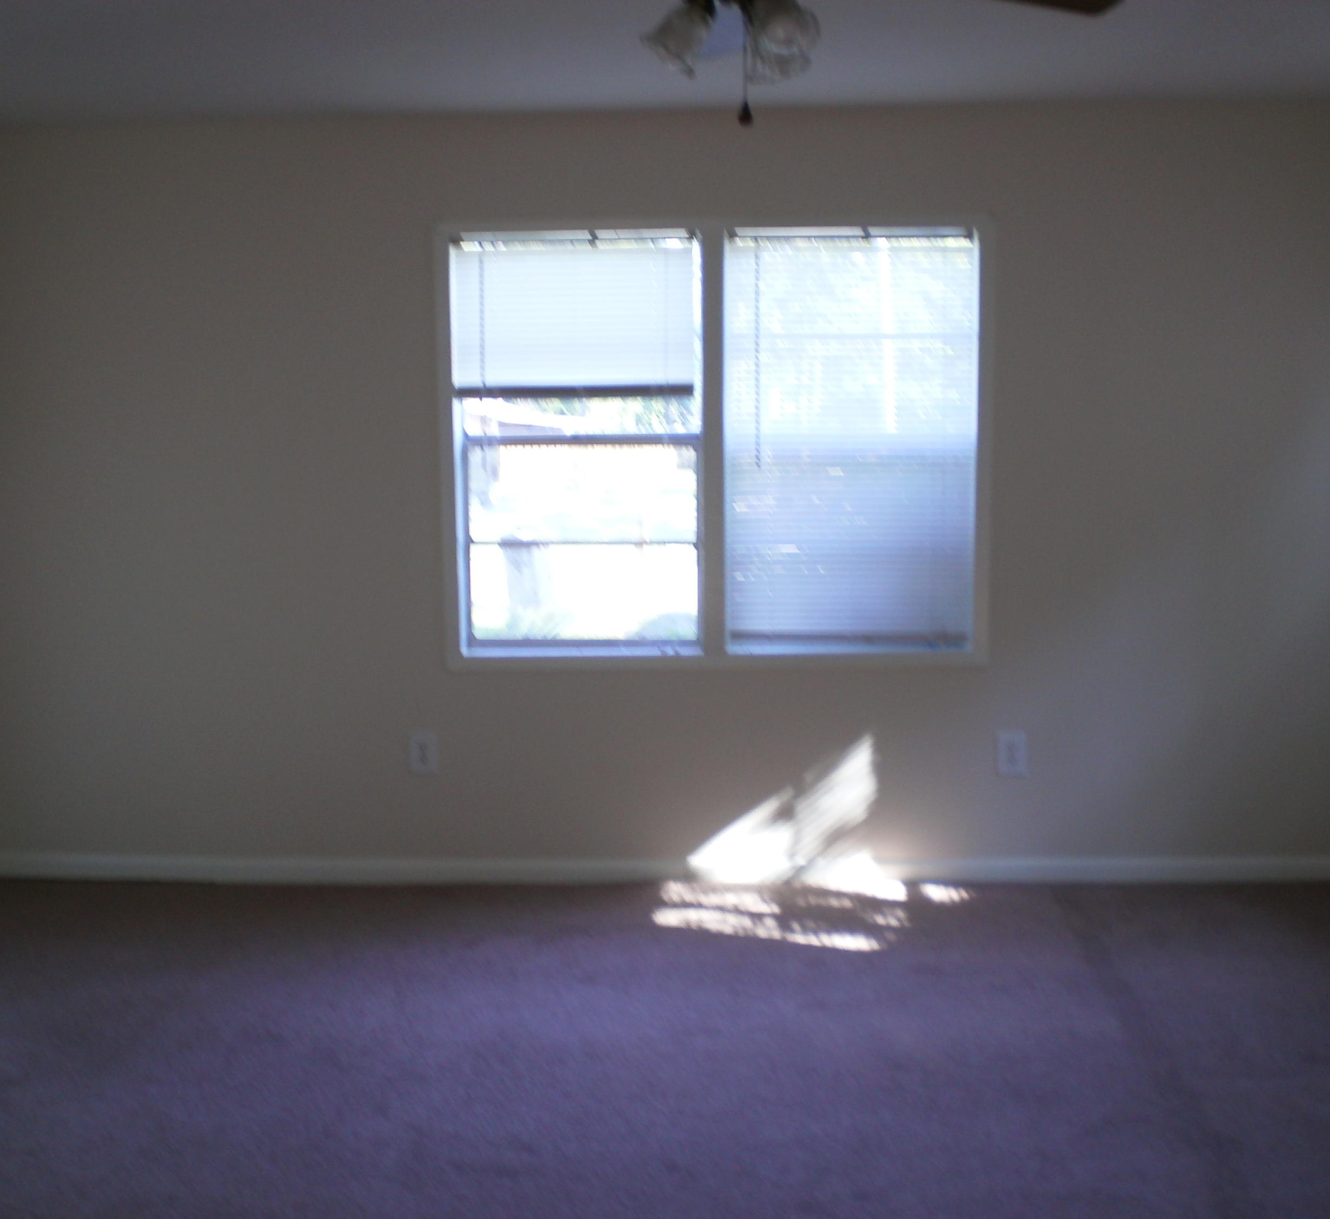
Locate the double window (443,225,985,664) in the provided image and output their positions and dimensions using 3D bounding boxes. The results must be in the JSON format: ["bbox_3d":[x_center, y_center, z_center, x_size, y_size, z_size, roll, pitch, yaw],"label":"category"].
[{"bbox_3d":[0.154,-0.512,5.274,1.693,1.363,0.110,0,5,2],"label":"double window"}]

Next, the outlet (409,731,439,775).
[{"bbox_3d":[-0.763,0.456,5.358,0.080,0.122,0.012,0,5,2],"label":"outlet"}]

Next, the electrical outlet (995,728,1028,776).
[{"bbox_3d":[1.087,0.449,5.283,0.080,0.122,0.012,0,5,2],"label":"electrical outlet"}]

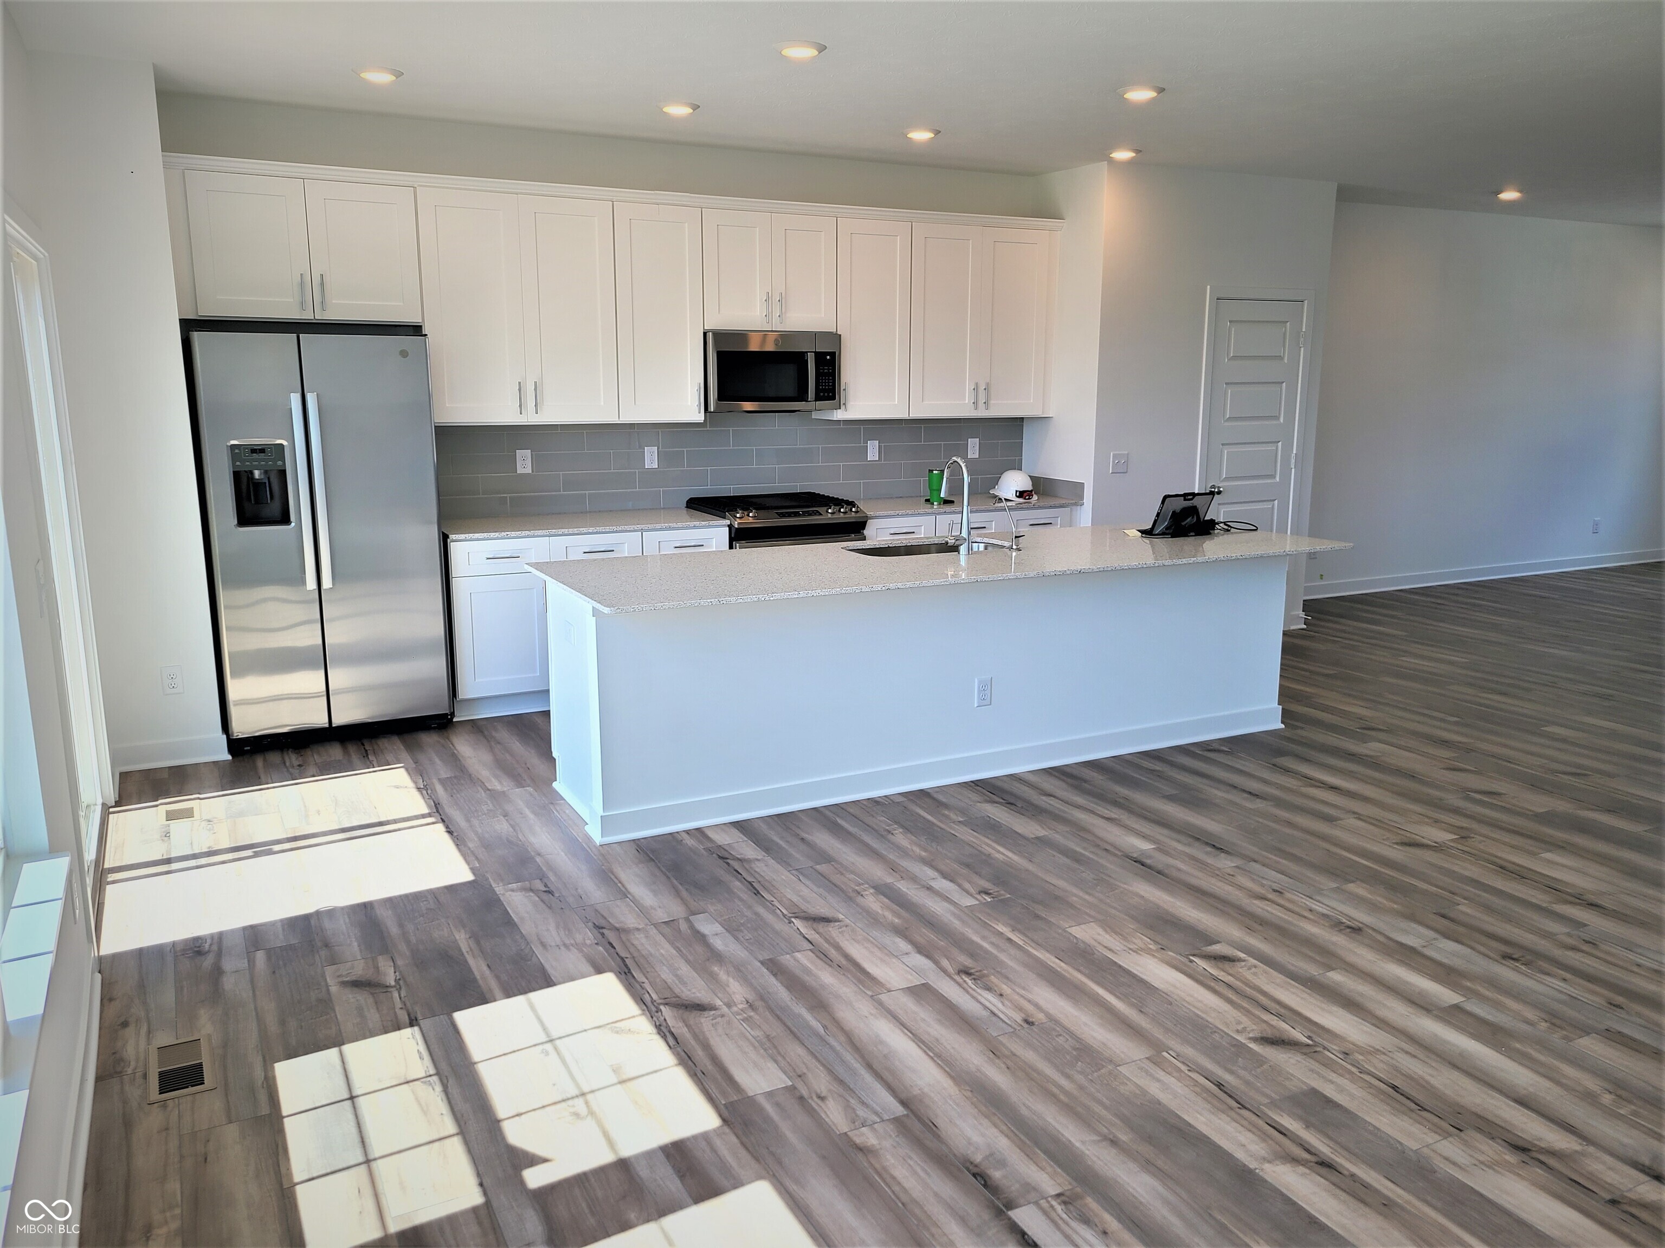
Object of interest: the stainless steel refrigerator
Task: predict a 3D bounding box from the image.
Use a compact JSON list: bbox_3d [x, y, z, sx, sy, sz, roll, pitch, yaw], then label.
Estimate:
[{"bbox_3d":[-2.286,-0.385,5.615,0.909,1.791,0.750,-6,13,-27],"label":"stainless steel refrigerator"}]

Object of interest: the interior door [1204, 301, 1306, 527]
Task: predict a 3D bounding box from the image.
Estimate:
[{"bbox_3d":[2.584,-0.943,7.777,0.721,2.047,0.043,-6,13,-27],"label":"interior door"}]

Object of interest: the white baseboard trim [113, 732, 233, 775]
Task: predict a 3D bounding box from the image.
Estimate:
[{"bbox_3d":[-2.774,0.543,5.266,0.415,0.105,0.025,-6,13,-27],"label":"white baseboard trim"}]

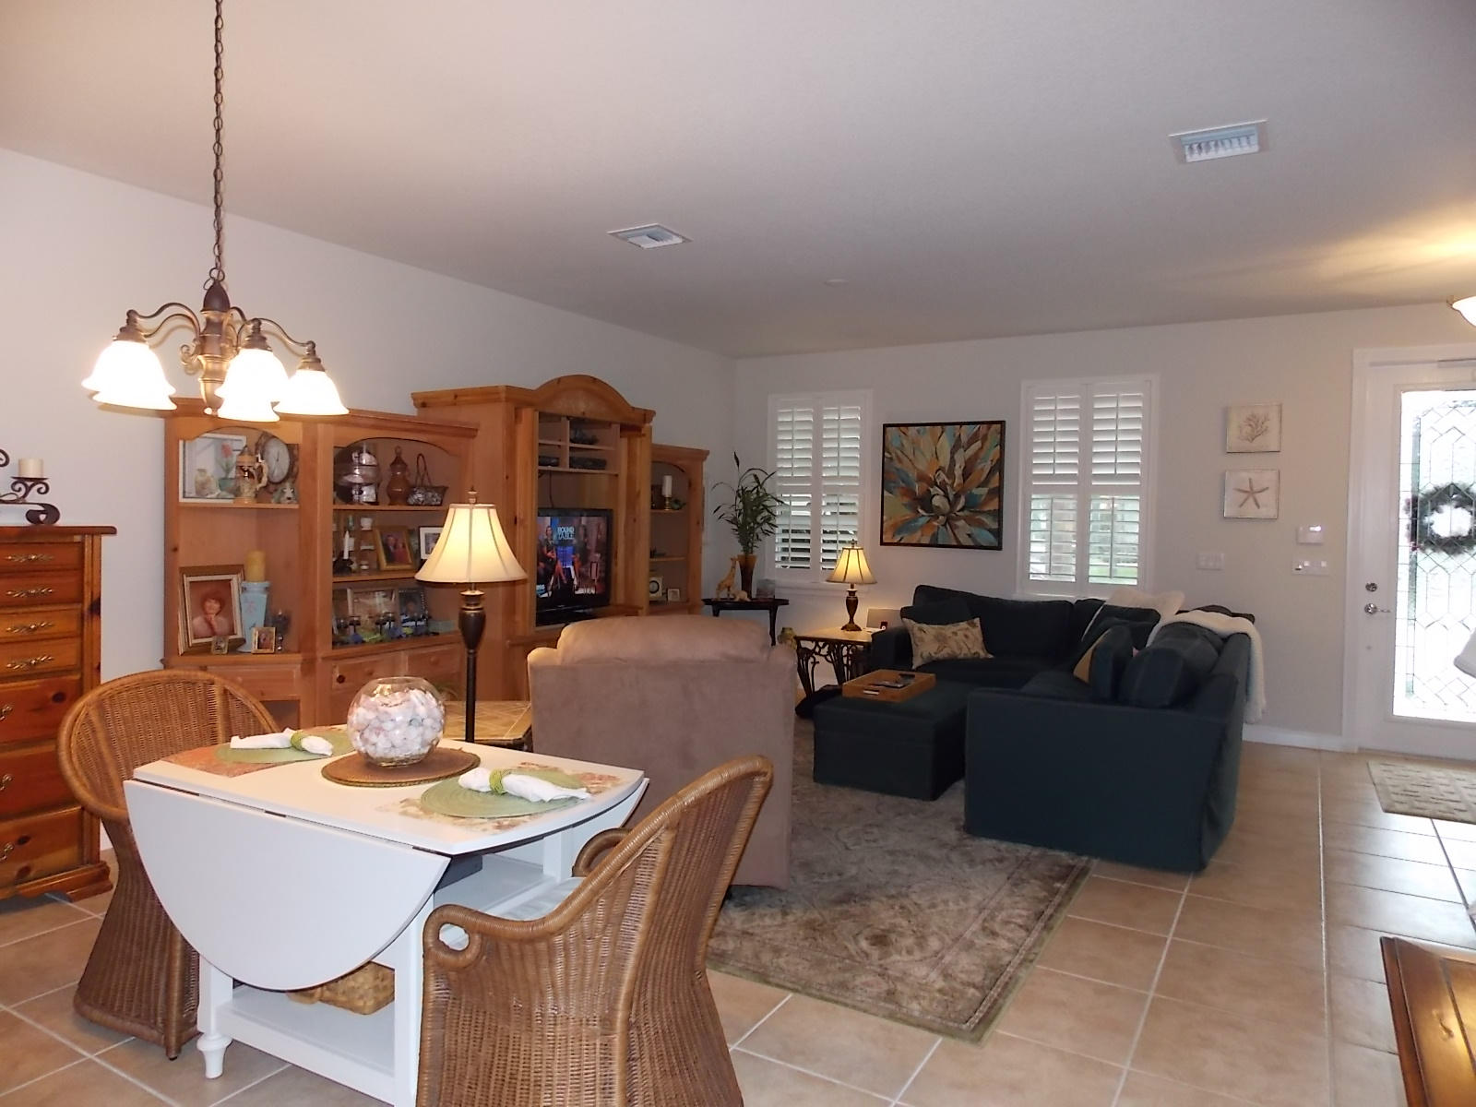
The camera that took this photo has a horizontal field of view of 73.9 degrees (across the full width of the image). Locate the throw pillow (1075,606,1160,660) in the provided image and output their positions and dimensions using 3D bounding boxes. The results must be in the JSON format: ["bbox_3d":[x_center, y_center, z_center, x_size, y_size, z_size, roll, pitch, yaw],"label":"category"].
[{"bbox_3d":[2.376,0.533,6.138,0.470,0.420,0.180,2,-17,30],"label":"throw pillow"}]

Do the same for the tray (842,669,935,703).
[{"bbox_3d":[0.859,0.755,5.523,0.340,0.065,0.600,2,3,30],"label":"tray"}]

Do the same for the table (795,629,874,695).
[{"bbox_3d":[0.838,0.875,7.150,0.600,0.570,0.730,2,3,30],"label":"table"}]

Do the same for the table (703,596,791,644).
[{"bbox_3d":[0.028,0.735,7.889,0.680,0.740,0.380,0,3,-12],"label":"table"}]

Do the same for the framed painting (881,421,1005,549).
[{"bbox_3d":[1.540,-0.514,7.419,0.962,0.944,0.040,2,3,30],"label":"framed painting"}]

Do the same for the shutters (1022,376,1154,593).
[{"bbox_3d":[2.426,-0.455,6.861,0.895,1.523,0.070,2,3,30],"label":"shutters"}]

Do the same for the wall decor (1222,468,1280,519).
[{"bbox_3d":[3.341,-0.381,6.376,0.307,0.316,0.030,2,3,30],"label":"wall decor"}]

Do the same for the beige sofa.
[{"bbox_3d":[-0.330,0.742,4.064,0.960,1.030,0.950,1,2,-7],"label":"beige sofa"}]

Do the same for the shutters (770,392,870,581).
[{"bbox_3d":[0.627,-0.528,7.912,0.910,1.535,0.070,2,3,30],"label":"shutters"}]

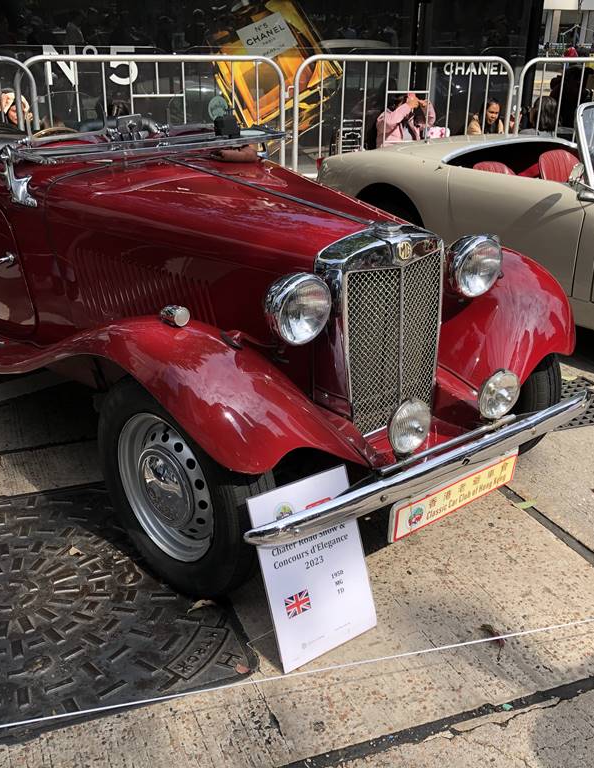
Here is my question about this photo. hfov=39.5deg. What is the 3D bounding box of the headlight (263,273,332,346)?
[{"bbox_3d":[-0.014,-0.200,2.060,0.182,0.182,0.160,-16,29,-36],"label":"headlight"}]

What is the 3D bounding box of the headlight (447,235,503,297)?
[{"bbox_3d":[0.516,-0.359,2.499,0.190,0.192,0.135,-15,29,-34],"label":"headlight"}]

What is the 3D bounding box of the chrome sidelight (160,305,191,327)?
[{"bbox_3d":[-0.308,-0.176,2.082,0.053,0.056,0.082,-17,30,-35],"label":"chrome sidelight"}]

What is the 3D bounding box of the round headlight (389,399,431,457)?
[{"bbox_3d":[0.268,0.104,2.068,0.148,0.152,0.085,-16,29,-36],"label":"round headlight"}]

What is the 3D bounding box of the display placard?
[{"bbox_3d":[0.042,0.452,2.063,0.300,0.430,0.020,-15,6,-35],"label":"display placard"}]

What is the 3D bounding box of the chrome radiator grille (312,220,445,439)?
[{"bbox_3d":[0.244,-0.155,2.307,0.385,0.575,0.145,-17,26,-35],"label":"chrome radiator grille"}]

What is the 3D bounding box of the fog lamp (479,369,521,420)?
[{"bbox_3d":[0.552,0.016,2.340,0.150,0.150,0.090,-15,29,-34],"label":"fog lamp"}]

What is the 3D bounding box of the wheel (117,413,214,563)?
[{"bbox_3d":[-0.309,0.257,2.171,0.130,0.411,0.411,-20,31,-41],"label":"wheel"}]

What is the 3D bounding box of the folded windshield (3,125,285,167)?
[{"bbox_3d":[-0.463,-0.863,2.959,1.030,0.055,0.330,-18,30,-36],"label":"folded windshield"}]

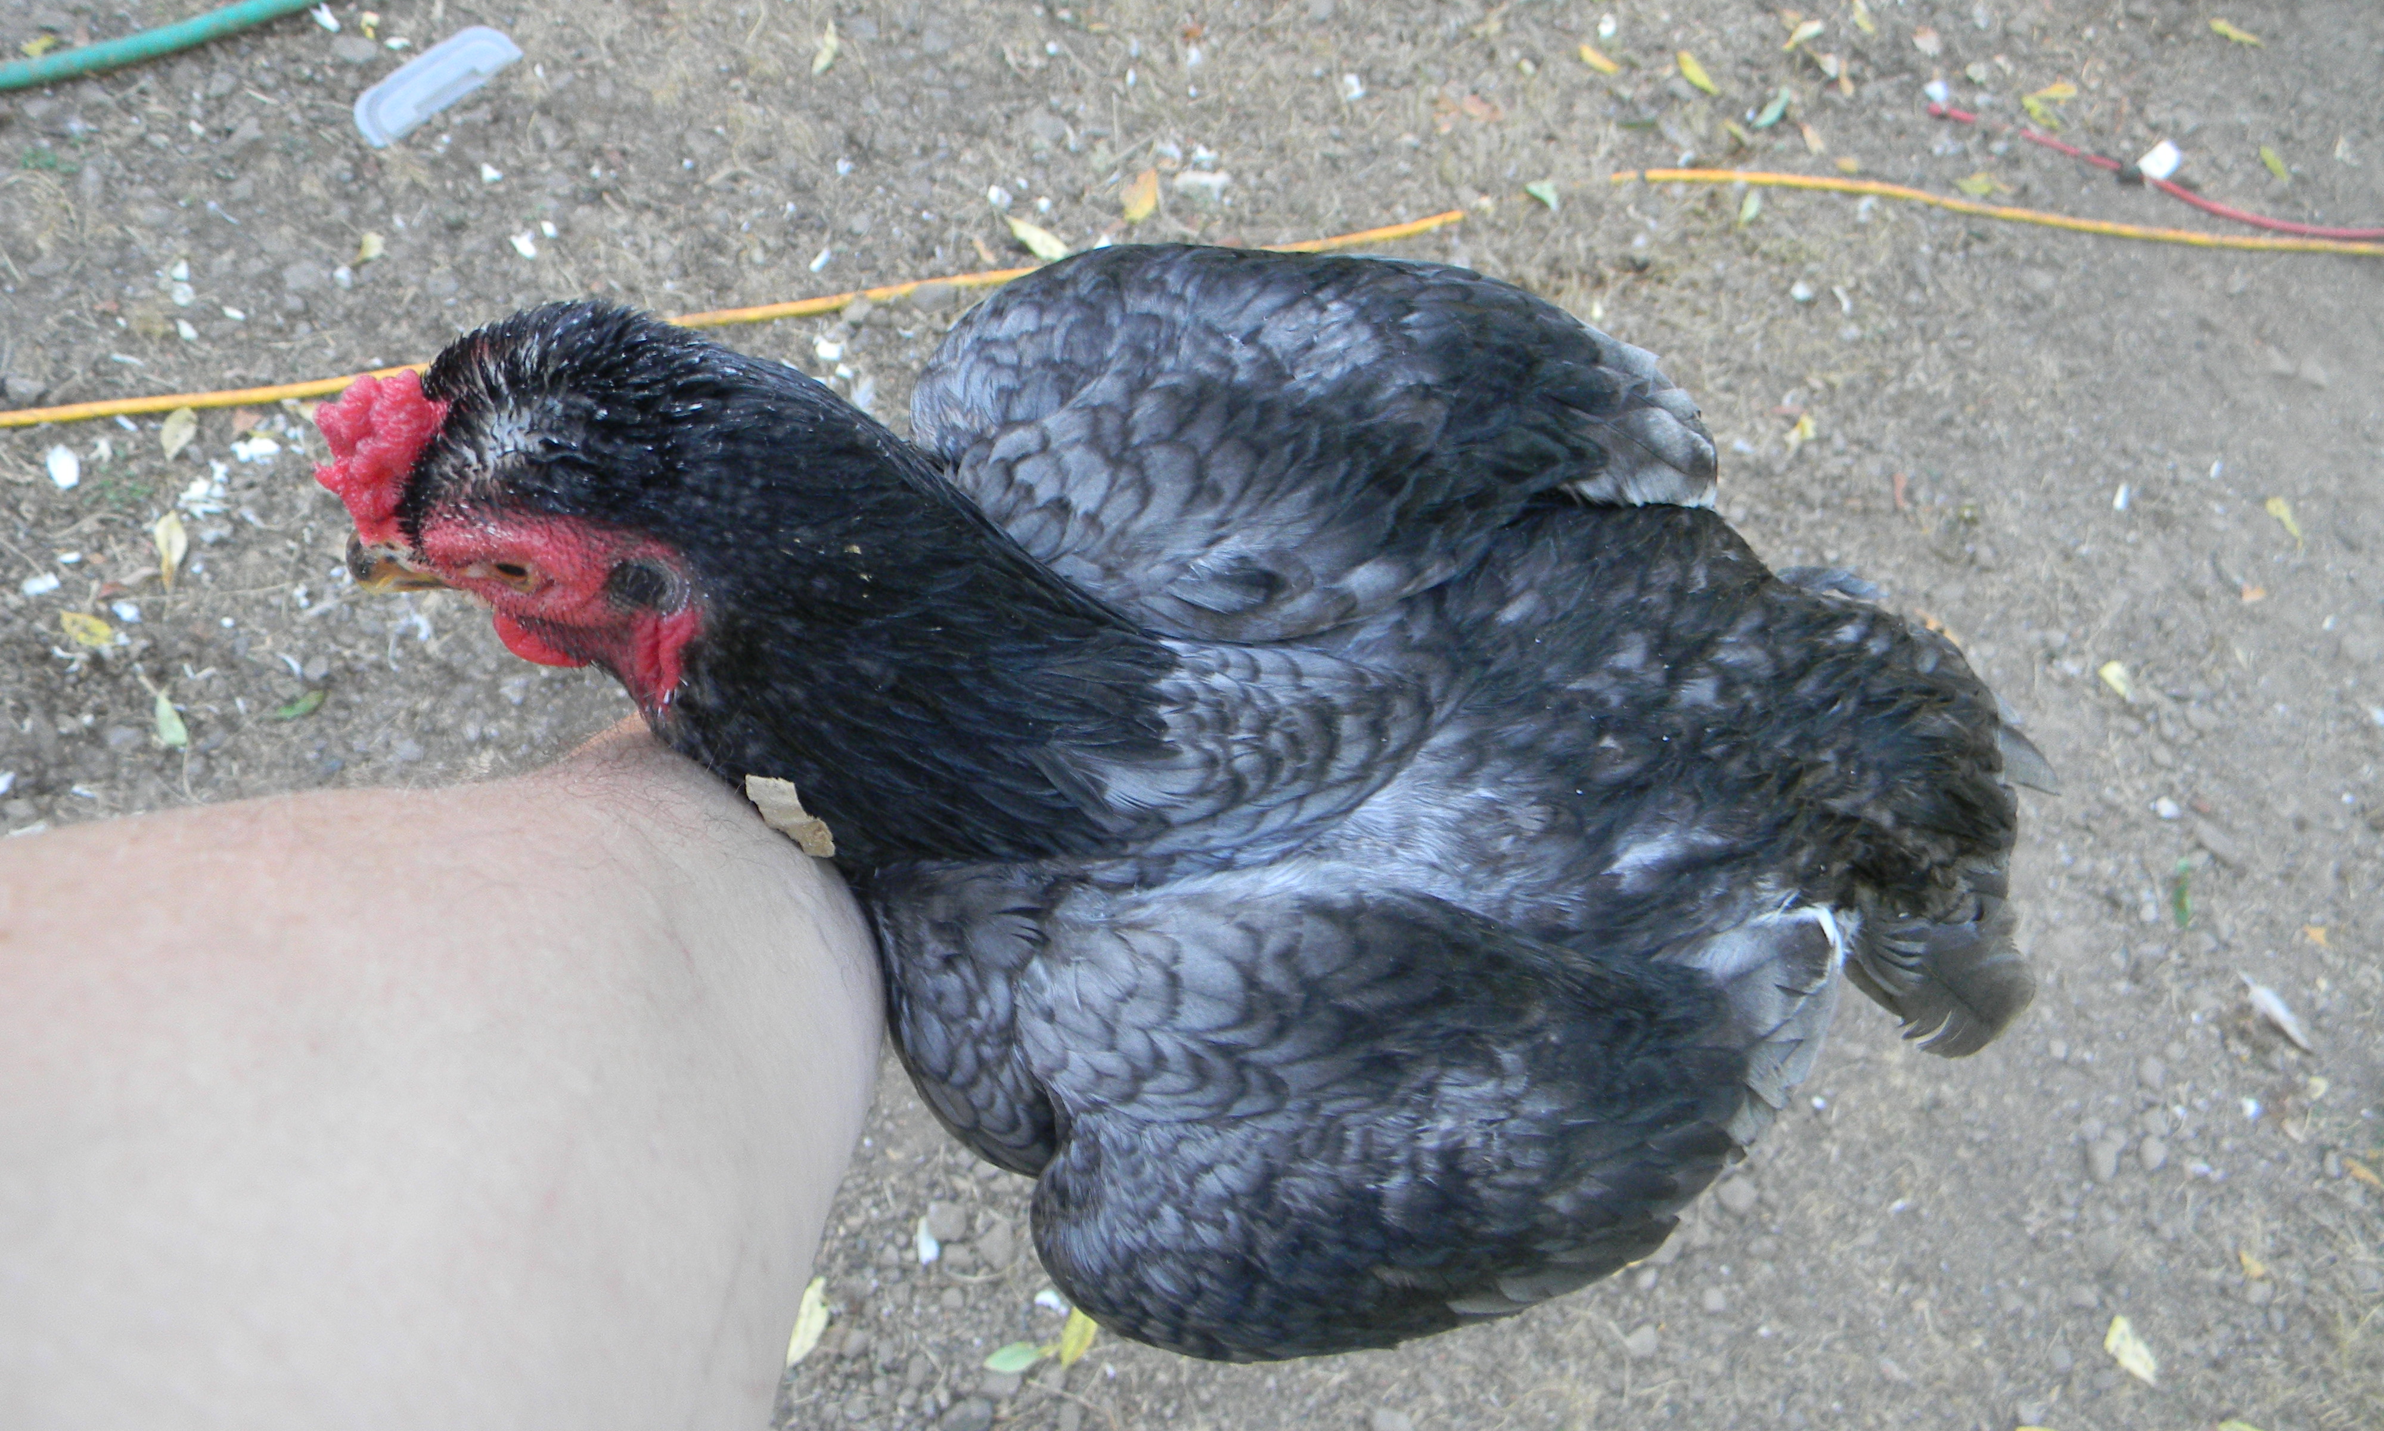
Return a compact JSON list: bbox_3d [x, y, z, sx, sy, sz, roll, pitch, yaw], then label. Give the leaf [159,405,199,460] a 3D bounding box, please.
[{"bbox_3d":[-0.785,-0.218,1.494,0.023,0.006,0.046,12,65,0],"label":"leaf"}]

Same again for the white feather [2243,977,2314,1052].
[{"bbox_3d":[0.713,0.195,1.267,0.018,0.008,0.064,-28,66,-15],"label":"white feather"}]

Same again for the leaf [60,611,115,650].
[{"bbox_3d":[-0.816,-0.063,1.420,0.044,0.007,0.017,28,66,8],"label":"leaf"}]

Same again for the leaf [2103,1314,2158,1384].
[{"bbox_3d":[0.643,0.436,1.321,0.028,0.008,0.047,-25,70,-15],"label":"leaf"}]

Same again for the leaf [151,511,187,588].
[{"bbox_3d":[-0.755,-0.122,1.425,0.023,0.010,0.064,-3,70,-13],"label":"leaf"}]

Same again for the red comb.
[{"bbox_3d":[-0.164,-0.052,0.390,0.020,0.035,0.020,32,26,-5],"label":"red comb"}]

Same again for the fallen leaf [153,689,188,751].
[{"bbox_3d":[-0.732,0.003,1.382,0.016,0.010,0.049,-21,75,-18],"label":"fallen leaf"}]

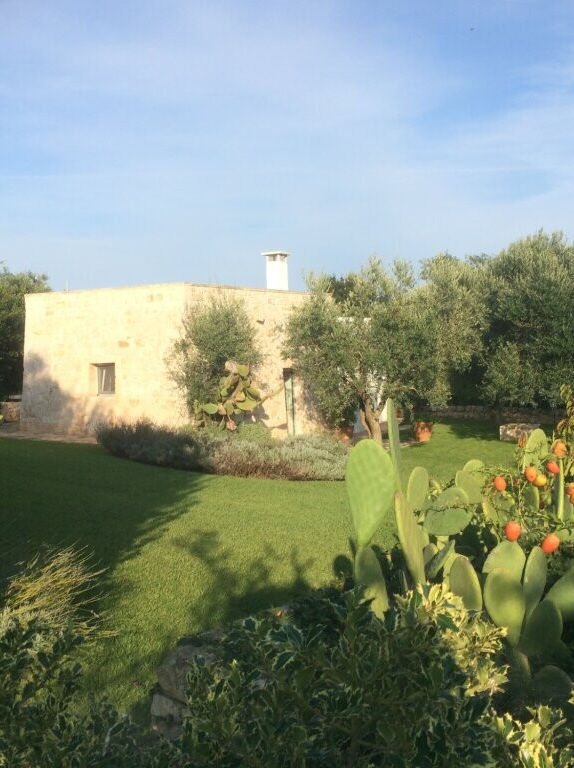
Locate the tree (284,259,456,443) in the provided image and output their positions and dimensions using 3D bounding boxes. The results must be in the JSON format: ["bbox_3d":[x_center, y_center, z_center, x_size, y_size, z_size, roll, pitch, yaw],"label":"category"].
[{"bbox_3d":[2.100,-0.790,21.900,4.300,4.750,4.200,-1,0,0],"label":"tree"}]

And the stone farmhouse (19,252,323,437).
[{"bbox_3d":[-3.500,-1.330,29.400,7.100,5.800,7.600,-1,0,37],"label":"stone farmhouse"}]

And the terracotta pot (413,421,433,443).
[{"bbox_3d":[3.650,1.280,23.000,0.500,0.560,0.500,-1,0,0],"label":"terracotta pot"}]

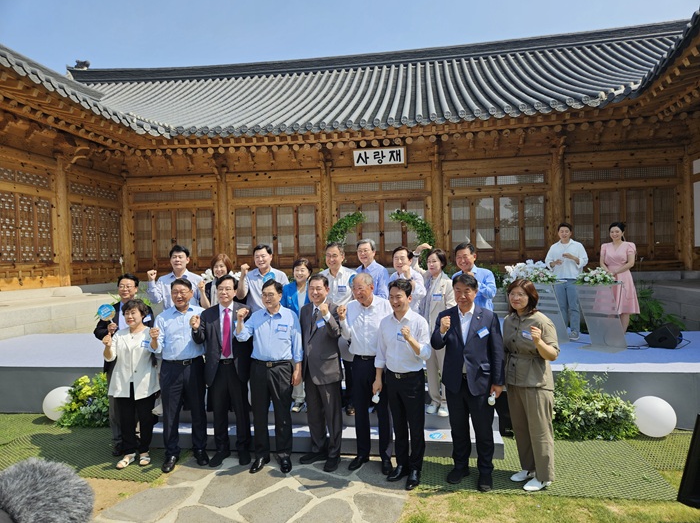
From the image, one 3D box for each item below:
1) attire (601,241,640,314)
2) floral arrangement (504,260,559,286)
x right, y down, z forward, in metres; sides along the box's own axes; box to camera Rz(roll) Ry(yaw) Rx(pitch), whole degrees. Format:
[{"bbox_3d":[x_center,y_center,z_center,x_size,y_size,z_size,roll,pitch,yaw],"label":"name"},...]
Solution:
[{"bbox_3d":[3.989,0.236,6.859,0.560,1.060,0.380,-1,1,25],"label":"attire"},{"bbox_3d":[2.426,0.148,6.250,0.740,0.350,0.450,-1,1,8],"label":"floral arrangement"}]

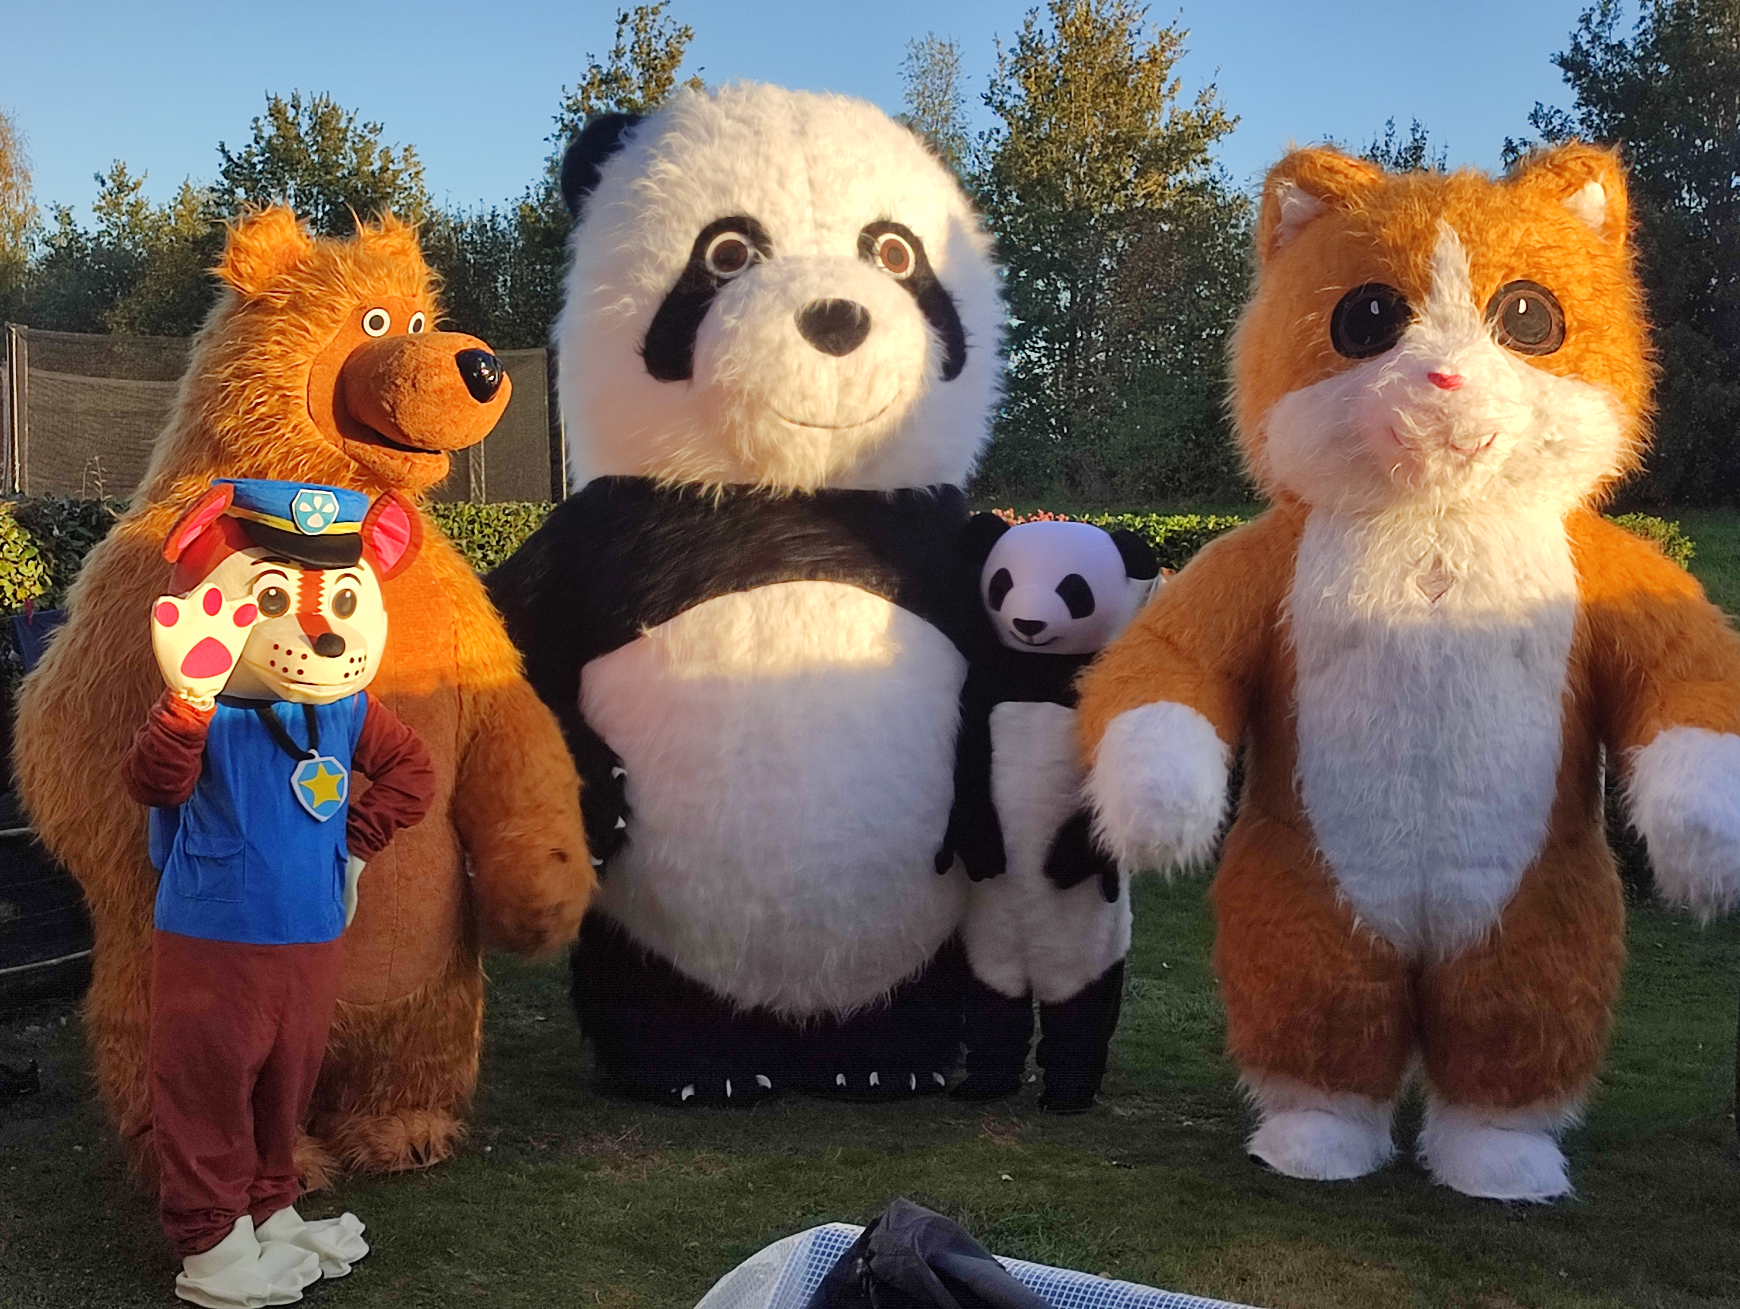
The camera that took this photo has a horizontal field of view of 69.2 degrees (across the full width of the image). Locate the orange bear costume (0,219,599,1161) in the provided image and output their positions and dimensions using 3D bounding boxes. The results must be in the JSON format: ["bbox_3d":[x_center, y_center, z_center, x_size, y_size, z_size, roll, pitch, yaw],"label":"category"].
[{"bbox_3d":[-1.470,0.106,3.436,1.250,2.450,1.400,3,5,40],"label":"orange bear costume"}]

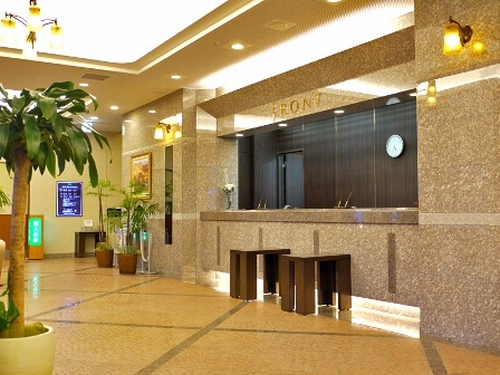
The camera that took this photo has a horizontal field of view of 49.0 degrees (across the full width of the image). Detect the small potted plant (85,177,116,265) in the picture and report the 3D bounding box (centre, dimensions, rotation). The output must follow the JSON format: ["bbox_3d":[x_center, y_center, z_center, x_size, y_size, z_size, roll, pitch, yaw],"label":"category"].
[{"bbox_3d":[-2.696,0.657,10.030,0.555,1.572,0.555,1,-3,-33],"label":"small potted plant"}]

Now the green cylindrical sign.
[{"bbox_3d":[-4.564,0.934,11.623,0.270,0.620,0.173,1,-3,-33],"label":"green cylindrical sign"}]

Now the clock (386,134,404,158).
[{"bbox_3d":[1.902,-0.542,7.193,0.051,0.305,0.305,1,-3,-33],"label":"clock"}]

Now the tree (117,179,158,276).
[{"bbox_3d":[-1.872,0.653,8.972,0.632,1.487,0.632,1,-3,-33],"label":"tree"}]

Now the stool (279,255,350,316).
[{"bbox_3d":[0.671,0.971,5.621,0.589,0.555,0.372,1,-3,-33],"label":"stool"}]

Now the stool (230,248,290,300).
[{"bbox_3d":[0.119,1.009,6.496,0.589,0.555,0.352,1,-3,-33],"label":"stool"}]

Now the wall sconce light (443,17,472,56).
[{"bbox_3d":[1.513,-1.082,3.986,0.240,0.288,0.148,1,-3,-33],"label":"wall sconce light"}]

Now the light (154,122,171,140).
[{"bbox_3d":[-1.355,-0.855,8.412,0.240,0.273,0.148,1,-3,-33],"label":"light"}]

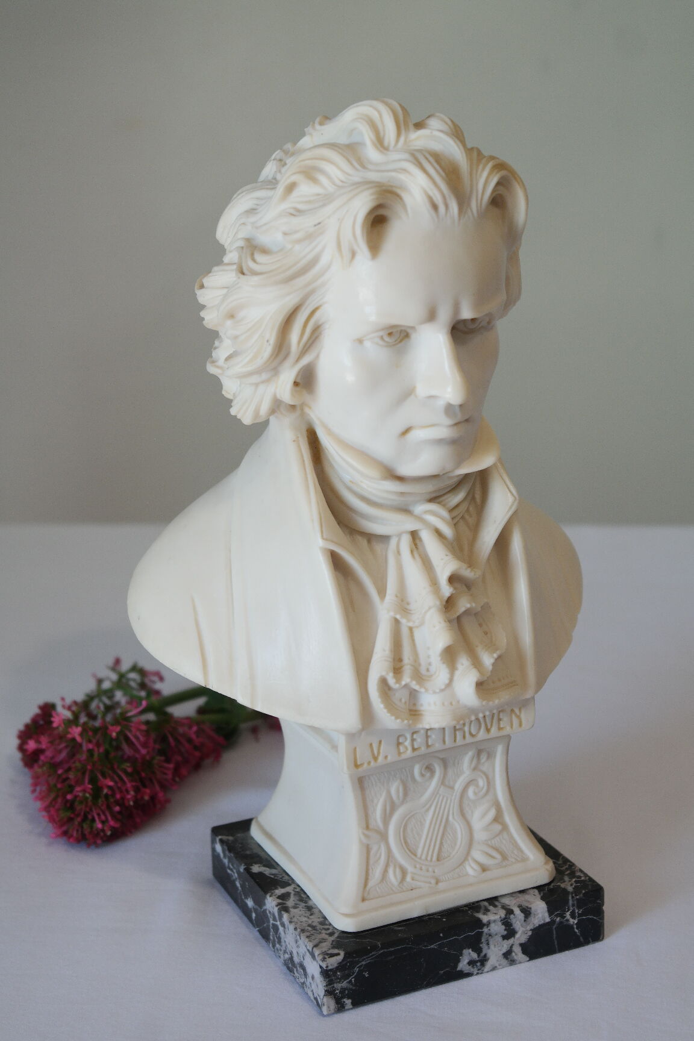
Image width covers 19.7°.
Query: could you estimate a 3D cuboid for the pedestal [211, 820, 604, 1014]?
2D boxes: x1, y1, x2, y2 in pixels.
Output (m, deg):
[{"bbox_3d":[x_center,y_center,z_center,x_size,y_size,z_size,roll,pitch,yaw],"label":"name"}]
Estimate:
[{"bbox_3d":[0.020,0.132,0.727,0.107,0.020,0.107,-10,21,-22],"label":"pedestal"}]

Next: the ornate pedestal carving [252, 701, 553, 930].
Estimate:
[{"bbox_3d":[0.018,0.089,0.714,0.086,0.070,0.086,-10,21,-22],"label":"ornate pedestal carving"}]

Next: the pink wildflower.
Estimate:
[{"bbox_3d":[-0.089,0.095,0.800,0.071,0.048,0.083,6,21,23],"label":"pink wildflower"}]

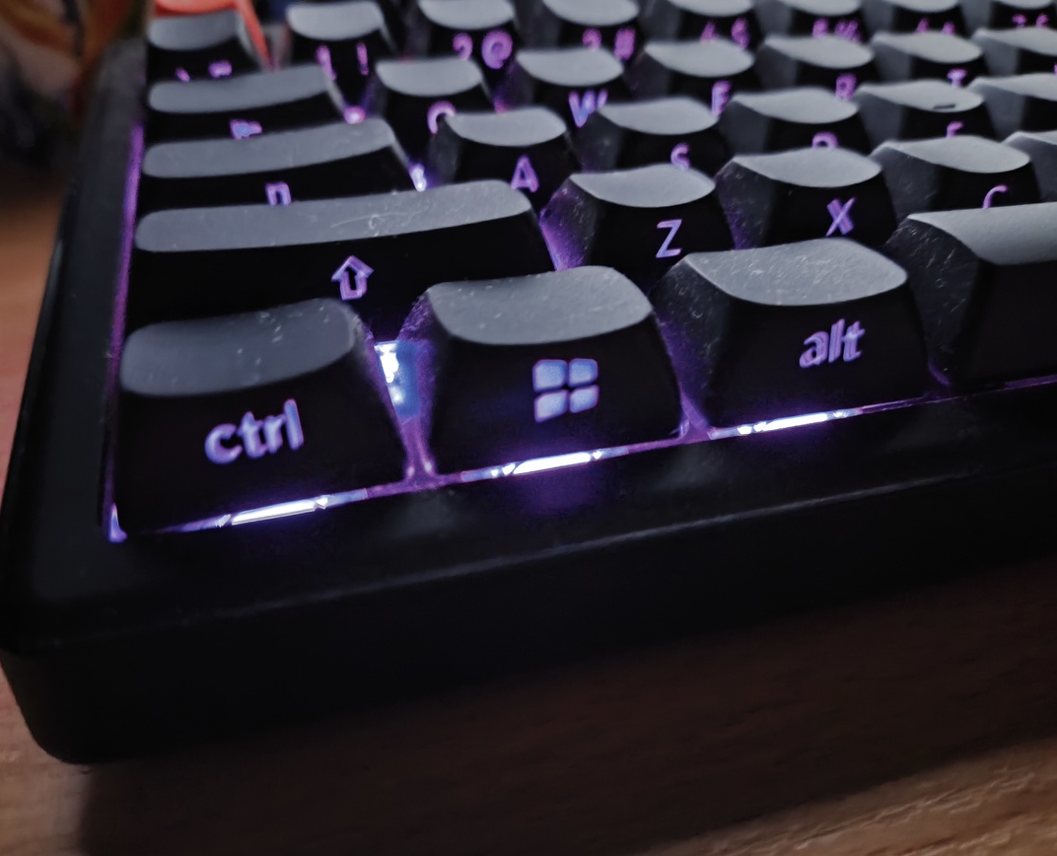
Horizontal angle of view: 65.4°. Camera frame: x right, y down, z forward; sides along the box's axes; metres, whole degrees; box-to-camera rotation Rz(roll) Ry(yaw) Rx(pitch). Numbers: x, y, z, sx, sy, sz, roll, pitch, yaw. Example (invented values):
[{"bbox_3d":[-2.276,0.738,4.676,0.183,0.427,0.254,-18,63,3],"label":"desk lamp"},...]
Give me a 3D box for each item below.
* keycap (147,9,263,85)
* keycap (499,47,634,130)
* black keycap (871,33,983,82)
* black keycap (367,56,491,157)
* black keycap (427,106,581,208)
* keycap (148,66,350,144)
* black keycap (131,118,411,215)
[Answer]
[{"bbox_3d":[-0.046,-0.052,0.117,0.018,0.011,0.018,-10,44,-14],"label":"keycap"},{"bbox_3d":[0.005,-0.046,0.115,0.018,0.010,0.018,-10,44,-14],"label":"keycap"},{"bbox_3d":[0.060,-0.055,0.129,0.018,0.010,0.018,-10,44,-14],"label":"black keycap"},{"bbox_3d":[-0.013,-0.043,0.110,0.018,0.010,0.018,-10,44,-14],"label":"black keycap"},{"bbox_3d":[-0.003,-0.032,0.098,0.018,0.010,0.018,-10,44,-14],"label":"black keycap"},{"bbox_3d":[-0.036,-0.039,0.105,0.028,0.010,0.018,-10,44,-14],"label":"keycap"},{"bbox_3d":[-0.028,-0.027,0.092,0.032,0.010,0.018,-10,44,-14],"label":"black keycap"}]

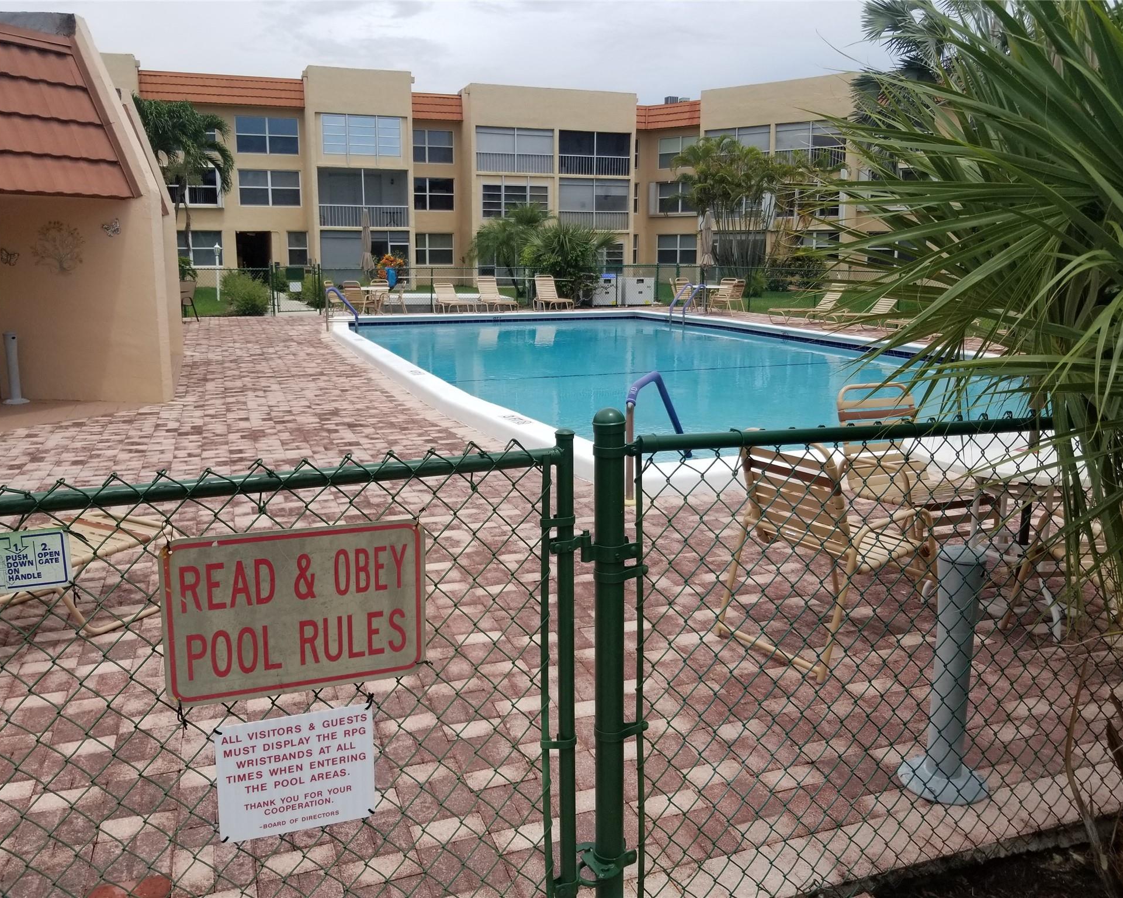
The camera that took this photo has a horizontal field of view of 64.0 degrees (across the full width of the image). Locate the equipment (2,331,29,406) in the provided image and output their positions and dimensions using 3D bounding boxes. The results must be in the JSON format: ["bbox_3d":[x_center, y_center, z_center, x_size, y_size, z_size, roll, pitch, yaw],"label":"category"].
[{"bbox_3d":[-5.723,-0.862,9.359,0.285,0.740,0.285,0,12,0],"label":"equipment"}]

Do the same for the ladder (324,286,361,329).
[{"bbox_3d":[-4.434,-2.814,18.107,0.640,0.880,0.070,-5,13,-20],"label":"ladder"}]

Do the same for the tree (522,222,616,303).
[{"bbox_3d":[0.245,-5.630,27.317,2.950,2.500,2.800,0,12,0],"label":"tree"}]

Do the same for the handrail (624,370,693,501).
[{"bbox_3d":[0.624,-0.118,5.801,0.070,0.820,0.850,7,14,29],"label":"handrail"}]

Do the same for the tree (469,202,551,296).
[{"bbox_3d":[-1.848,-7.045,32.010,2.800,3.250,2.700,0,12,0],"label":"tree"}]

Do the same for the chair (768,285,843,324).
[{"bbox_3d":[5.402,-3.181,19.773,1.700,0.890,0.660,-5,13,-20],"label":"chair"}]

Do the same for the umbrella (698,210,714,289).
[{"bbox_3d":[3.837,-4.893,23.593,0.420,2.620,0.420,0,12,0],"label":"umbrella"}]

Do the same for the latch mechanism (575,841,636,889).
[{"bbox_3d":[0.098,0.915,1.980,0.125,0.055,0.100,-5,13,-20],"label":"latch mechanism"}]

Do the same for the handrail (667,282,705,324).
[{"bbox_3d":[2.783,-3.163,19.749,0.660,0.900,0.480,-5,13,-20],"label":"handrail"}]

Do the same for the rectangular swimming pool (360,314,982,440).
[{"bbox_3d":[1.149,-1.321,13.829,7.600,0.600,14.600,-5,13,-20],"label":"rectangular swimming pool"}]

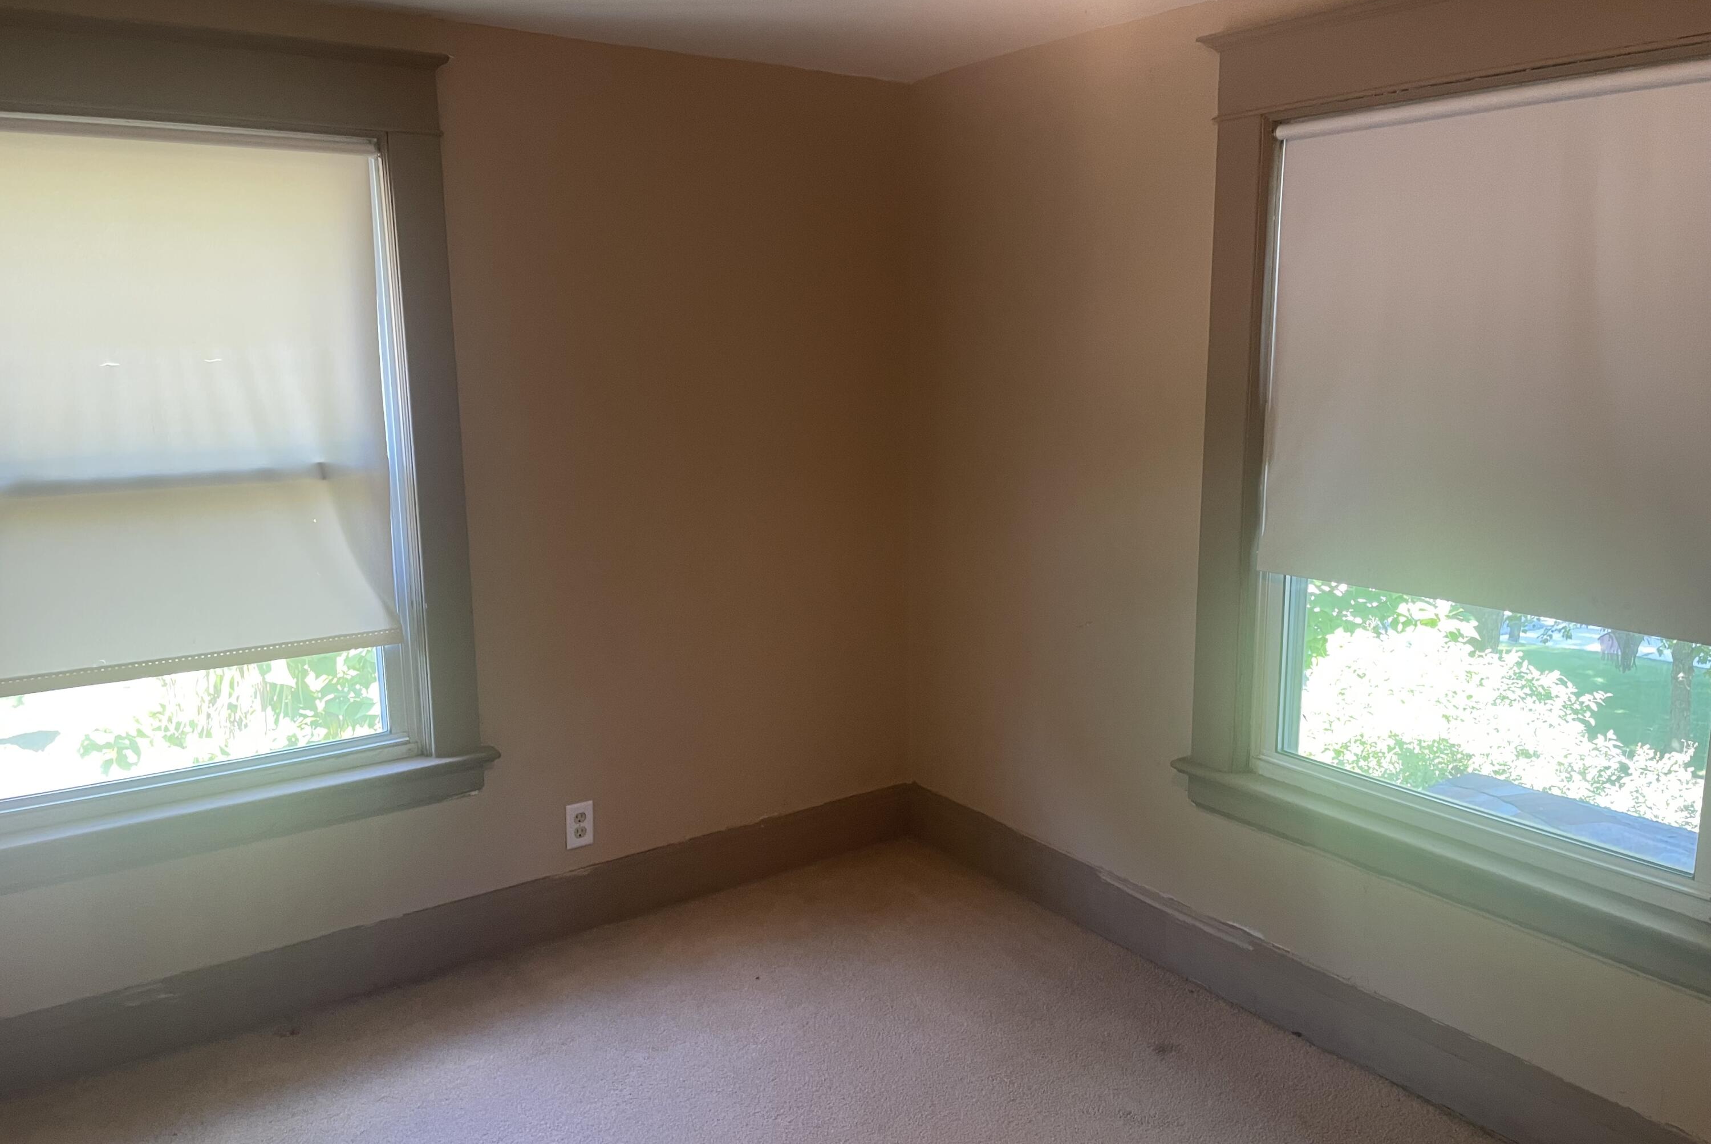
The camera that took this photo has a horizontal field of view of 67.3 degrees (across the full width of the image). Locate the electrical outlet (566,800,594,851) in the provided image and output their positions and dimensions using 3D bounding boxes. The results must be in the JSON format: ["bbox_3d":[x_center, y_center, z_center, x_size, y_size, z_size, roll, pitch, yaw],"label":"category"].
[{"bbox_3d":[-0.704,0.646,3.284,0.071,0.116,0.010,-8,13,-34],"label":"electrical outlet"}]

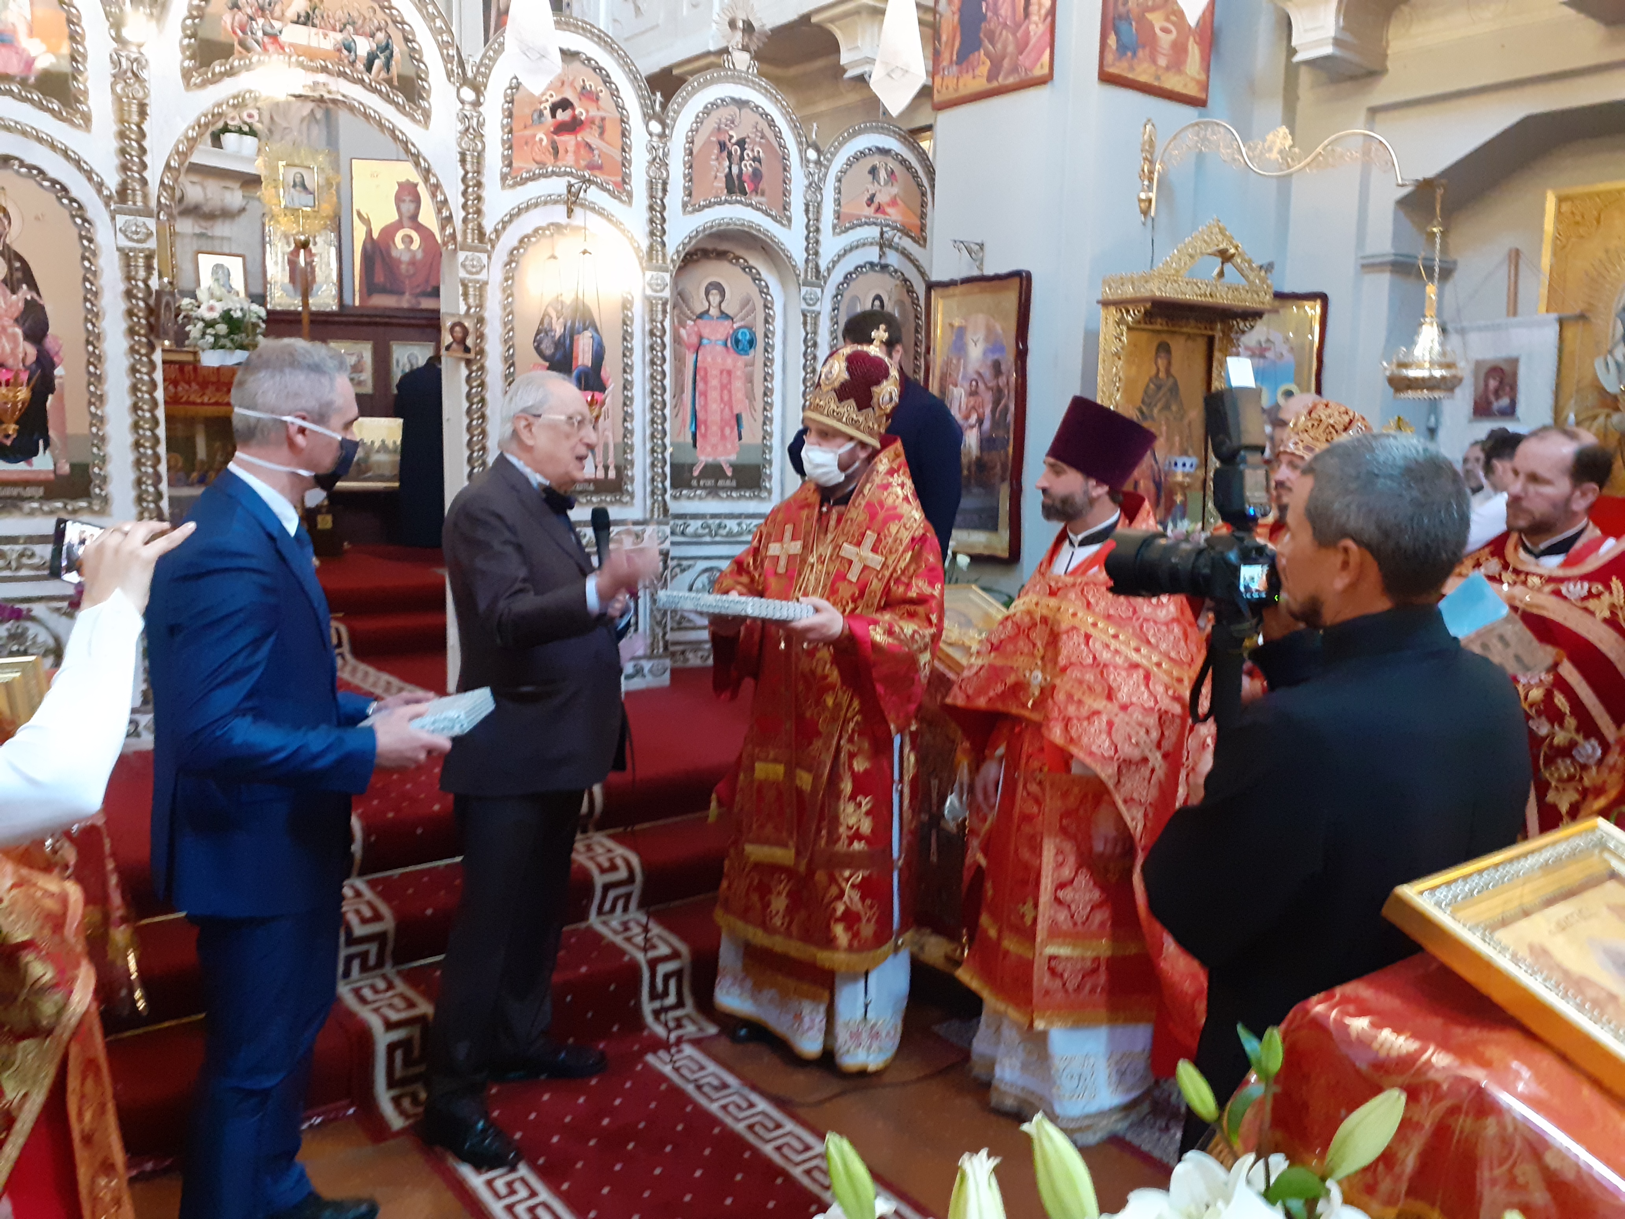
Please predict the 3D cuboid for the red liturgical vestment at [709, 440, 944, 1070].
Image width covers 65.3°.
[{"bbox_3d":[0.046,0.386,3.287,0.610,1.590,0.510,5,7,37],"label":"red liturgical vestment"}]

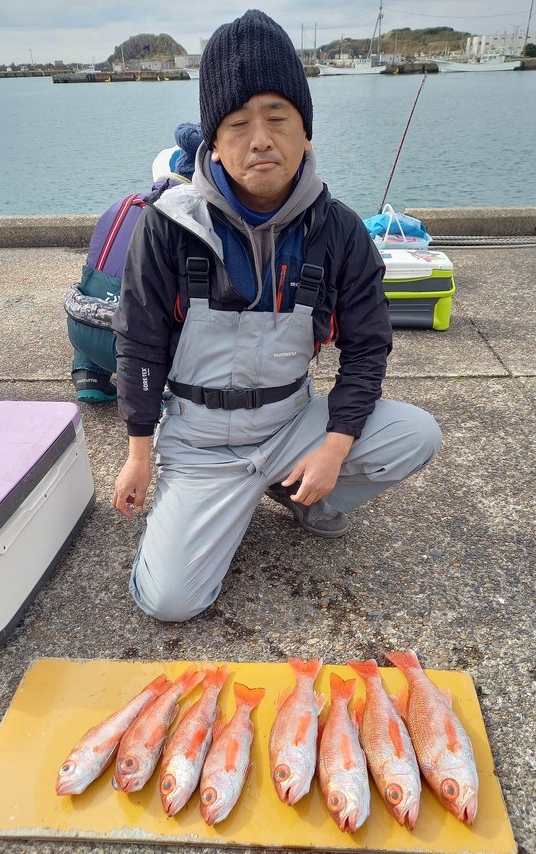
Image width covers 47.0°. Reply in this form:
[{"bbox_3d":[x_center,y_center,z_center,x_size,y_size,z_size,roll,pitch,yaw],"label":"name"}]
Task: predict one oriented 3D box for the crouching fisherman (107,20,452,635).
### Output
[{"bbox_3d":[0.017,-0.206,1.362,0.720,1.180,0.580,-2,30,-2],"label":"crouching fisherman"}]

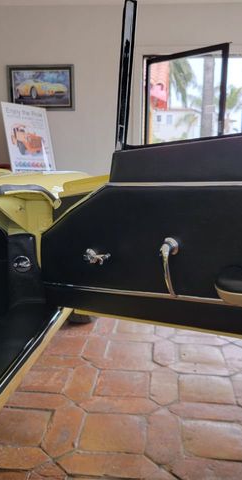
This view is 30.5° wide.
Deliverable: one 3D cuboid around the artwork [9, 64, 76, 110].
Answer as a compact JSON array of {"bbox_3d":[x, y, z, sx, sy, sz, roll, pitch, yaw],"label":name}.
[{"bbox_3d":[-0.884,-1.687,4.943,0.743,0.491,0.030,0,9,3],"label":"artwork"}]

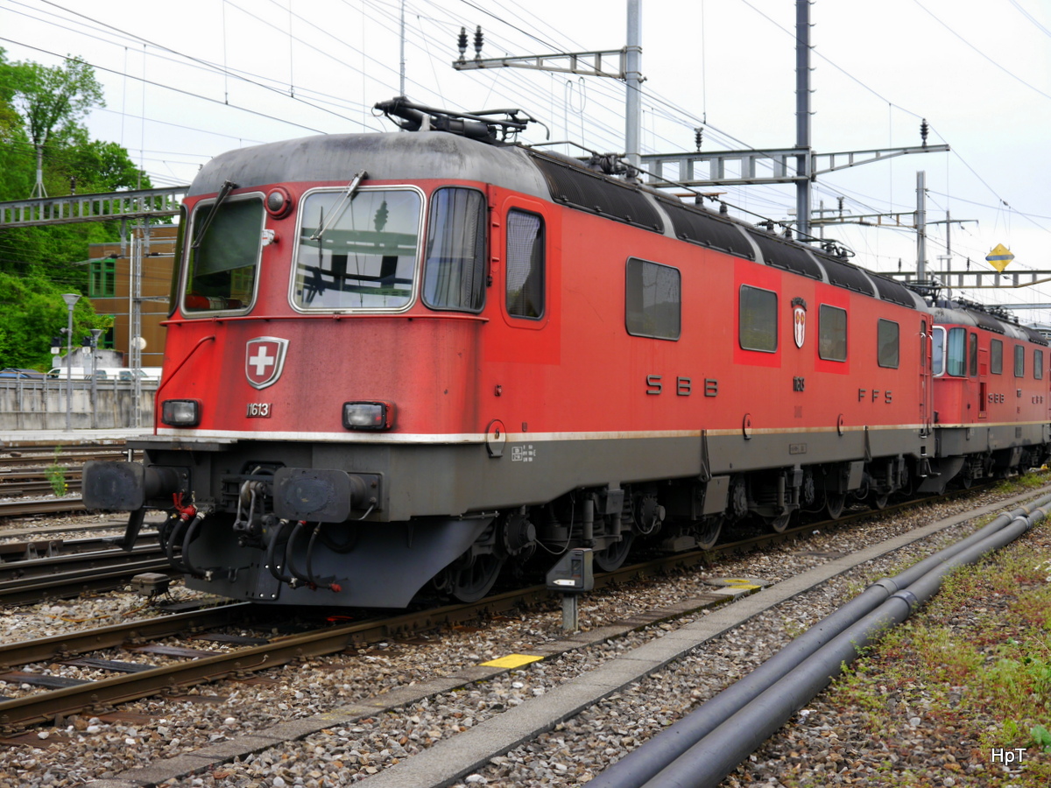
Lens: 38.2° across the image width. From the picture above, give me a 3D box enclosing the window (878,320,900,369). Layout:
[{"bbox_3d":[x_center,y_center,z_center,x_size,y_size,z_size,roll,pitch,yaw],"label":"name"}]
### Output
[{"bbox_3d":[5.501,-0.755,23.049,0.060,0.720,1.360,0,-1,27],"label":"window"}]

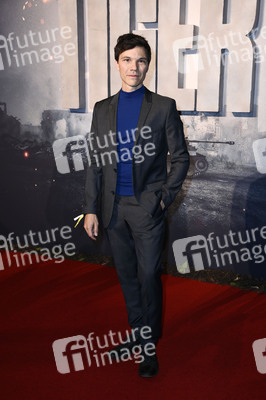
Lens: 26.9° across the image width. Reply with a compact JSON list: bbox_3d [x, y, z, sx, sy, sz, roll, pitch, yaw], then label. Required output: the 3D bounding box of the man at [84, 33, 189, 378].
[{"bbox_3d":[0.020,0.028,2.948,0.520,1.780,0.400,4,14,17],"label":"man"}]

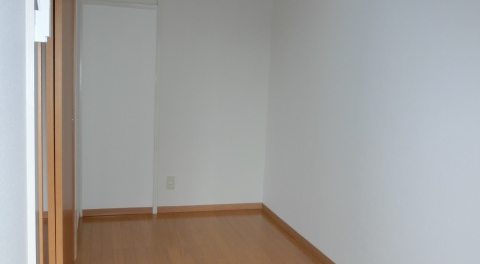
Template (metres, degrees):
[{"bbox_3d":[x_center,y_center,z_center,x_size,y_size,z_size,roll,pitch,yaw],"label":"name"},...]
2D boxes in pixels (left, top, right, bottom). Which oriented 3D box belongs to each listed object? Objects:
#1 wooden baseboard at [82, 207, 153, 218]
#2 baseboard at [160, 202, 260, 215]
[{"bbox_3d":[-1.101,0.734,4.026,0.618,0.062,0.014,0,7,-17],"label":"wooden baseboard"},{"bbox_3d":[-0.271,0.739,4.281,1.040,0.062,0.014,0,7,-17],"label":"baseboard"}]

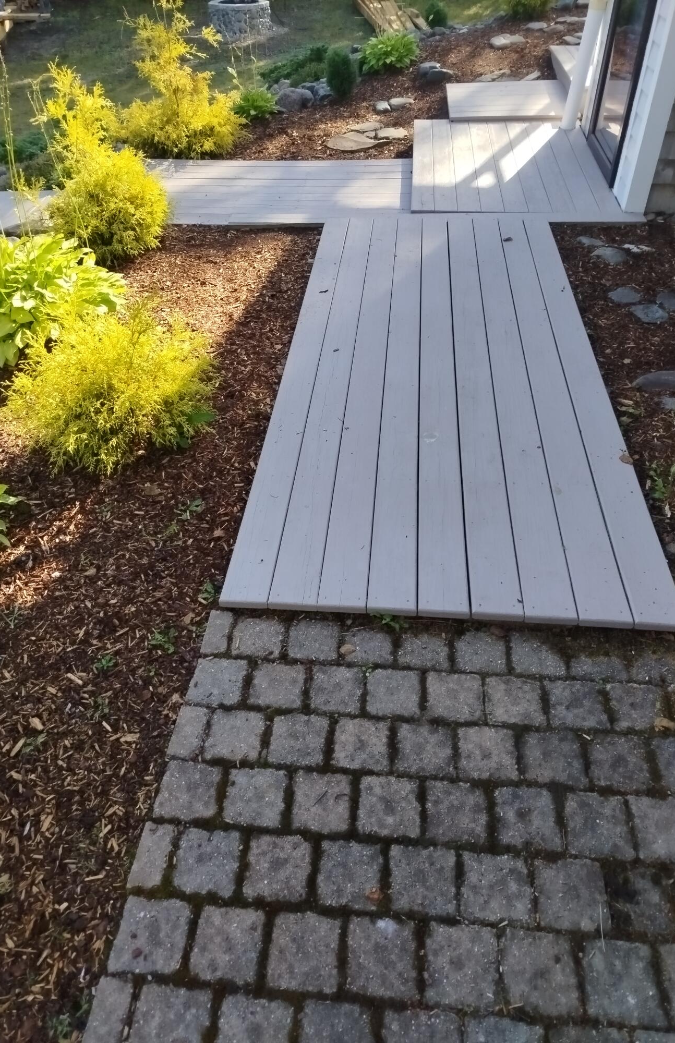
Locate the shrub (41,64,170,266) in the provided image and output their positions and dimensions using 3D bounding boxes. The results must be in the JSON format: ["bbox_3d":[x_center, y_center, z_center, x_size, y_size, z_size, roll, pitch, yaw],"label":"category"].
[{"bbox_3d":[-1.301,-1.931,3.915,0.680,0.940,0.660,2,43,5],"label":"shrub"}]

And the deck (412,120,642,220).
[{"bbox_3d":[1.157,-2.411,4.915,1.280,0.080,1.970,2,43,5],"label":"deck"}]

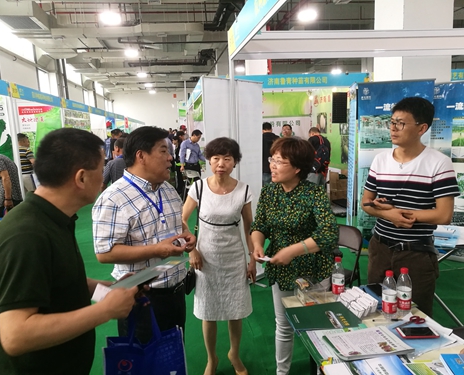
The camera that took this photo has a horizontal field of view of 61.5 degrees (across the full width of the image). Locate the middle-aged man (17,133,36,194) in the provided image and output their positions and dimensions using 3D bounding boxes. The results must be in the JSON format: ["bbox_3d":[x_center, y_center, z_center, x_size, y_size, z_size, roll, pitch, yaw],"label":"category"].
[{"bbox_3d":[-3.362,-0.051,6.545,0.500,1.680,0.340,1,10,25],"label":"middle-aged man"}]

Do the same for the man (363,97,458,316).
[{"bbox_3d":[0.950,0.405,2.096,0.500,1.735,0.350,4,11,36],"label":"man"}]

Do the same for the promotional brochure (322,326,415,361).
[{"bbox_3d":[0.547,0.642,1.588,0.282,0.022,0.205,-5,9,-12],"label":"promotional brochure"}]

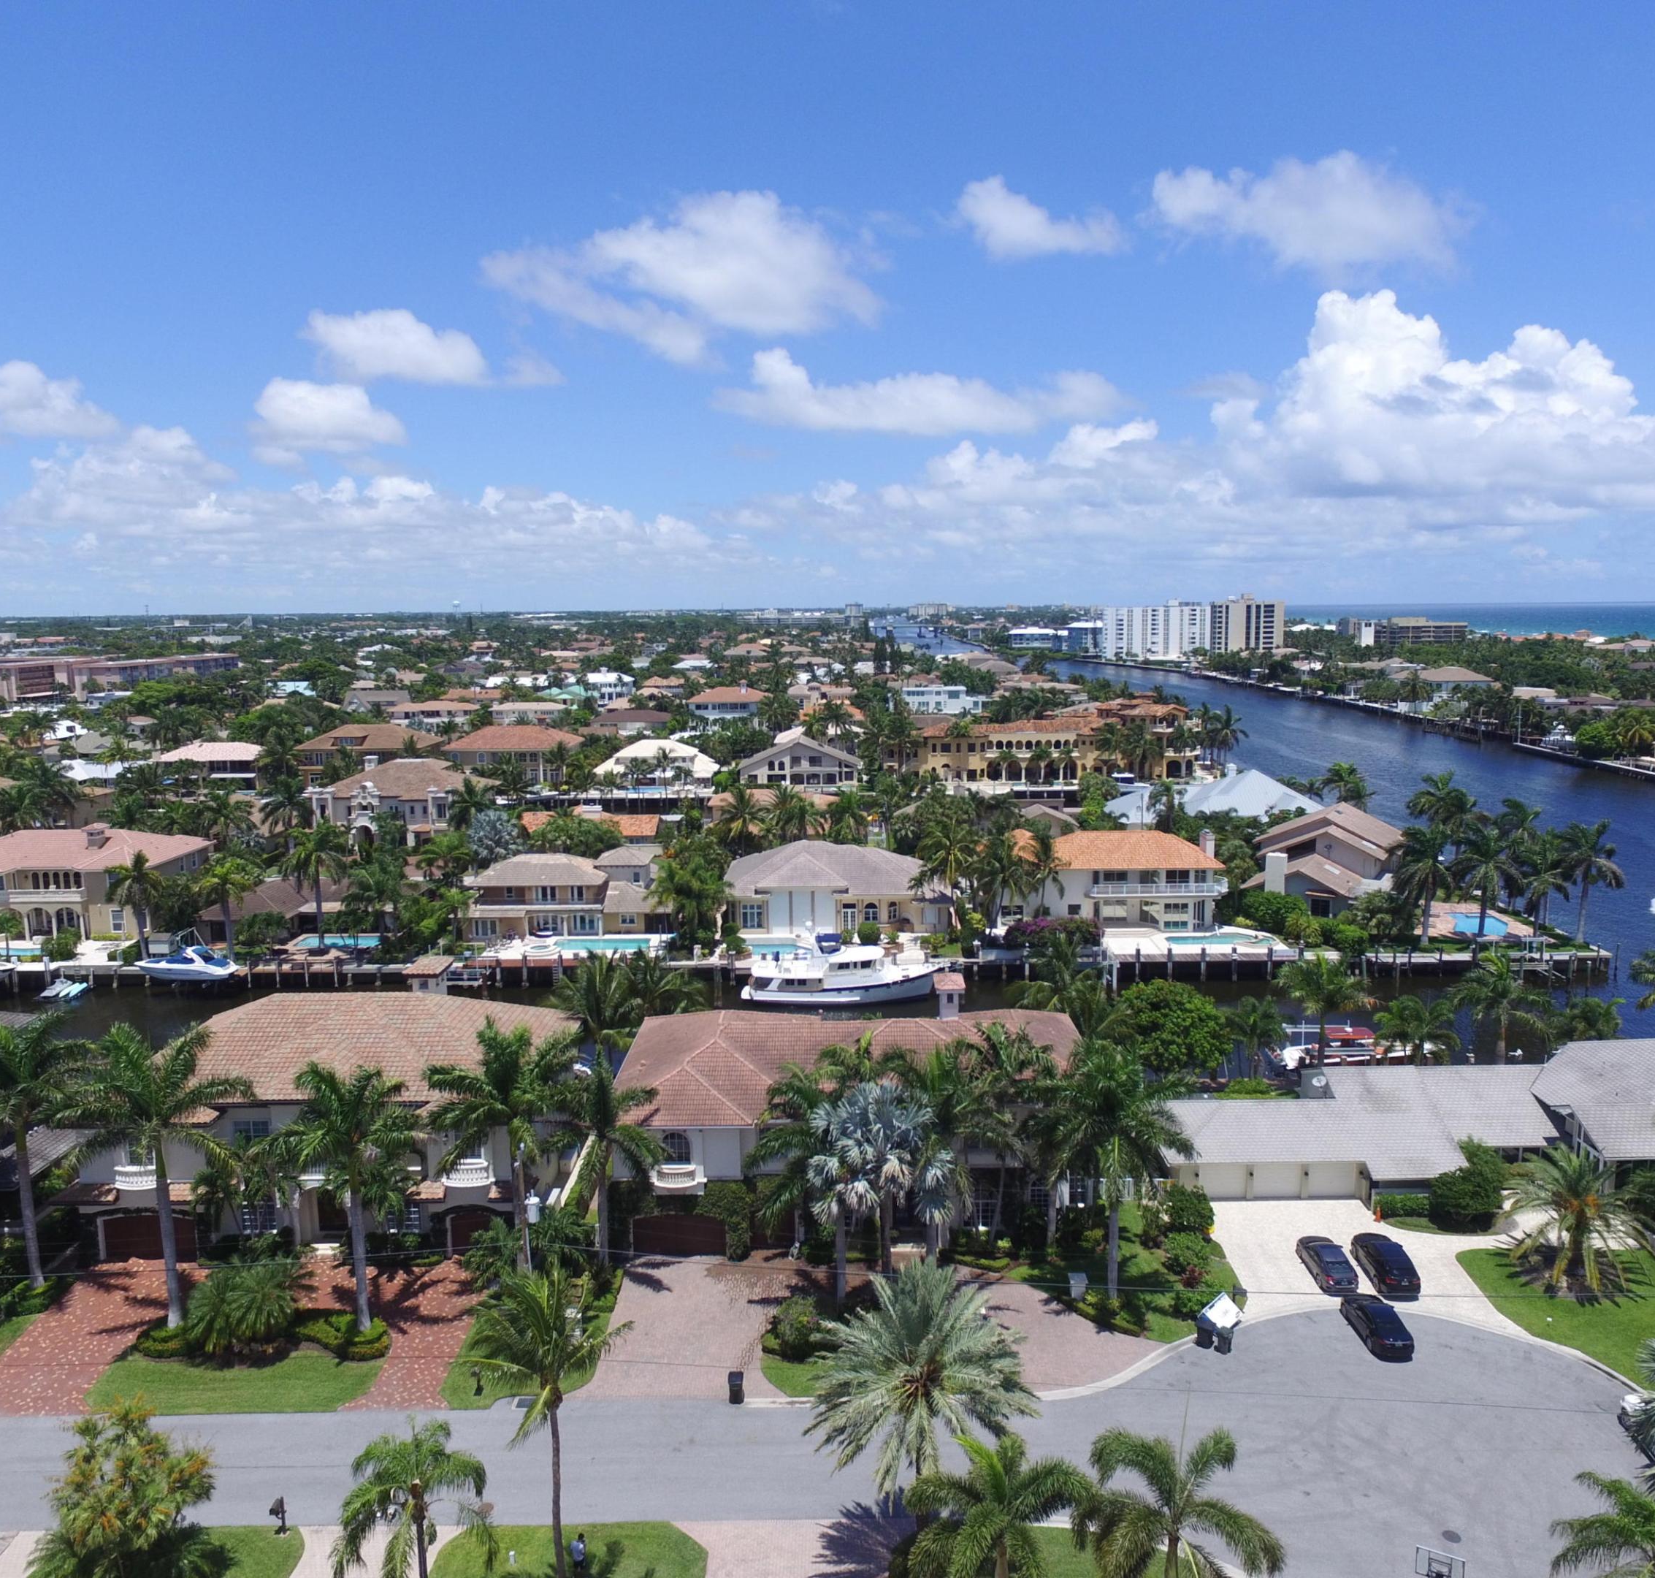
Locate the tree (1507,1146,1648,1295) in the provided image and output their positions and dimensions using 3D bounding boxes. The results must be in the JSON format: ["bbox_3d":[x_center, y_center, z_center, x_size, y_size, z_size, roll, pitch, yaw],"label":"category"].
[{"bbox_3d":[39.558,22.479,64.362,8.065,7.074,8.065,0,9,0],"label":"tree"}]

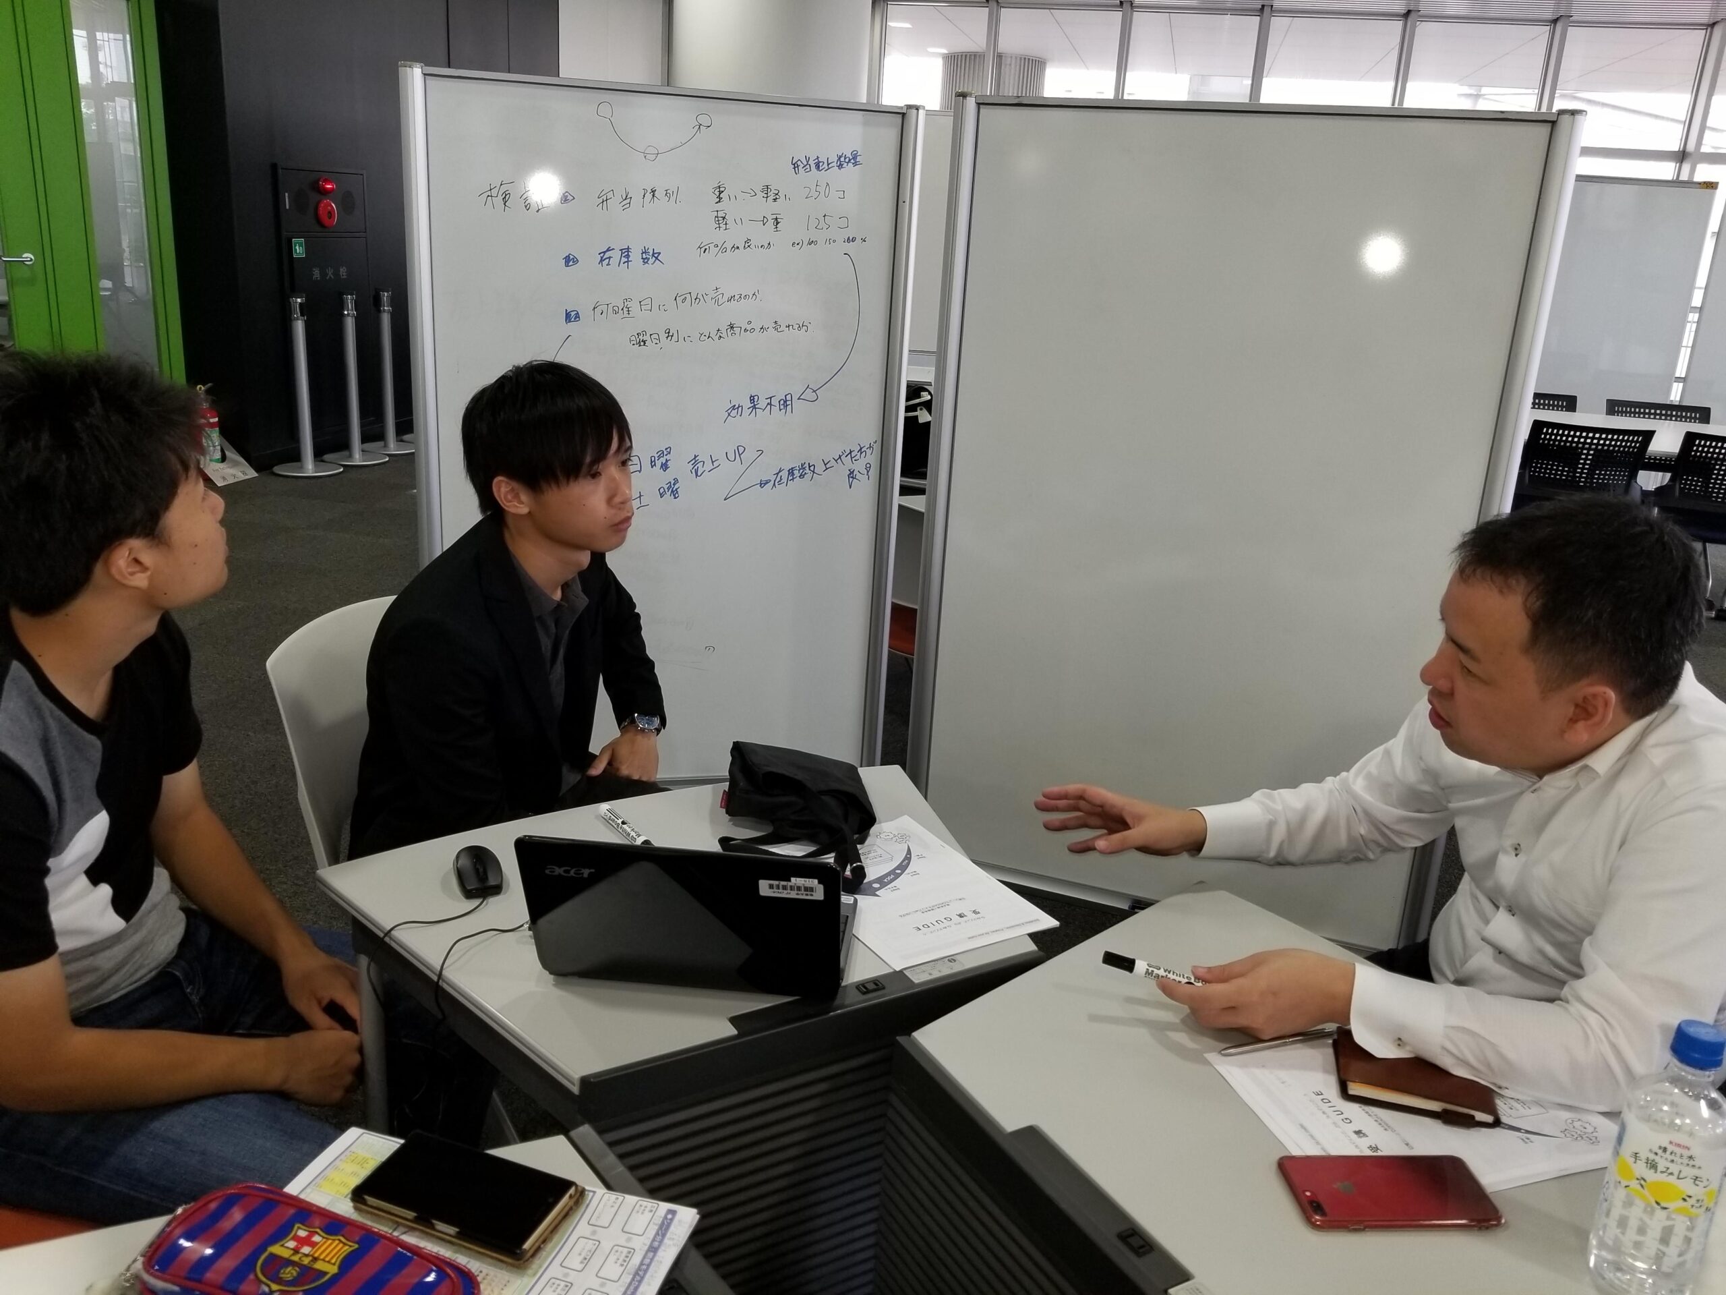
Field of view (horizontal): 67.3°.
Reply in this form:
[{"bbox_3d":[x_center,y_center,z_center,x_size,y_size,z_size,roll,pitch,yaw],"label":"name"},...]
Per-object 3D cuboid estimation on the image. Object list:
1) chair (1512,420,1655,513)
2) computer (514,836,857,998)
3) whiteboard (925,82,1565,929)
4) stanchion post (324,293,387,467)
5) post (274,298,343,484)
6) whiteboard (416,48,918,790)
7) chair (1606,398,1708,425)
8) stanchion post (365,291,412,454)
[{"bbox_3d":[3.298,-0.617,6.108,0.540,0.860,0.550,9,18,16],"label":"chair"},{"bbox_3d":[-0.154,0.224,1.263,0.285,0.190,0.265,4,17,3],"label":"computer"},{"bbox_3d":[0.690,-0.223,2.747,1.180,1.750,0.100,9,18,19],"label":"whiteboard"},{"bbox_3d":[-3.046,-1.605,7.742,0.370,0.980,0.370,4,17,0],"label":"stanchion post"},{"bbox_3d":[-3.164,-1.484,7.321,0.370,0.980,0.370,4,17,0],"label":"post"},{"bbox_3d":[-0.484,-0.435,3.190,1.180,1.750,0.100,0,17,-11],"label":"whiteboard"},{"bbox_3d":[4.133,-0.777,6.808,0.540,0.860,0.550,9,18,16],"label":"chair"},{"bbox_3d":[-3.018,-1.748,8.221,0.370,0.980,0.370,4,17,0],"label":"stanchion post"}]

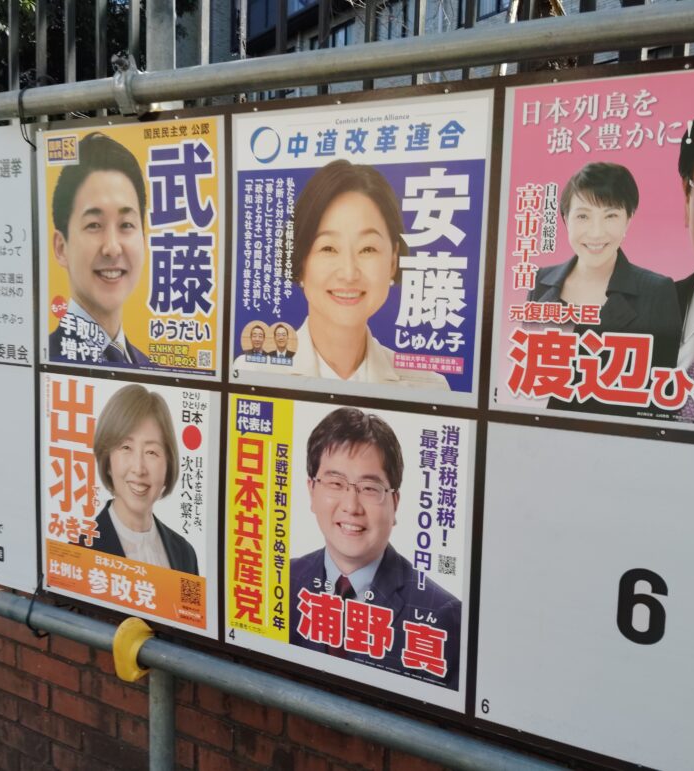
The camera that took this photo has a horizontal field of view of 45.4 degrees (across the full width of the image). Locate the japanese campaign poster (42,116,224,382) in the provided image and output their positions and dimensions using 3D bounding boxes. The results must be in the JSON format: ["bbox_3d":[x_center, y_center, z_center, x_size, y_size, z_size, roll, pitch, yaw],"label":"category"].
[{"bbox_3d":[-0.391,-0.239,1.460,0.426,0.426,0.010,5,7,30],"label":"japanese campaign poster"}]

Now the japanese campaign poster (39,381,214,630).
[{"bbox_3d":[-0.410,0.205,1.514,0.421,0.424,0.010,5,7,30],"label":"japanese campaign poster"}]

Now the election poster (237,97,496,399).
[{"bbox_3d":[0.000,-0.202,1.237,0.434,0.421,0.010,5,7,30],"label":"election poster"}]

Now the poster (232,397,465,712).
[{"bbox_3d":[-0.014,0.238,1.289,0.432,0.419,0.012,5,8,30],"label":"poster"}]

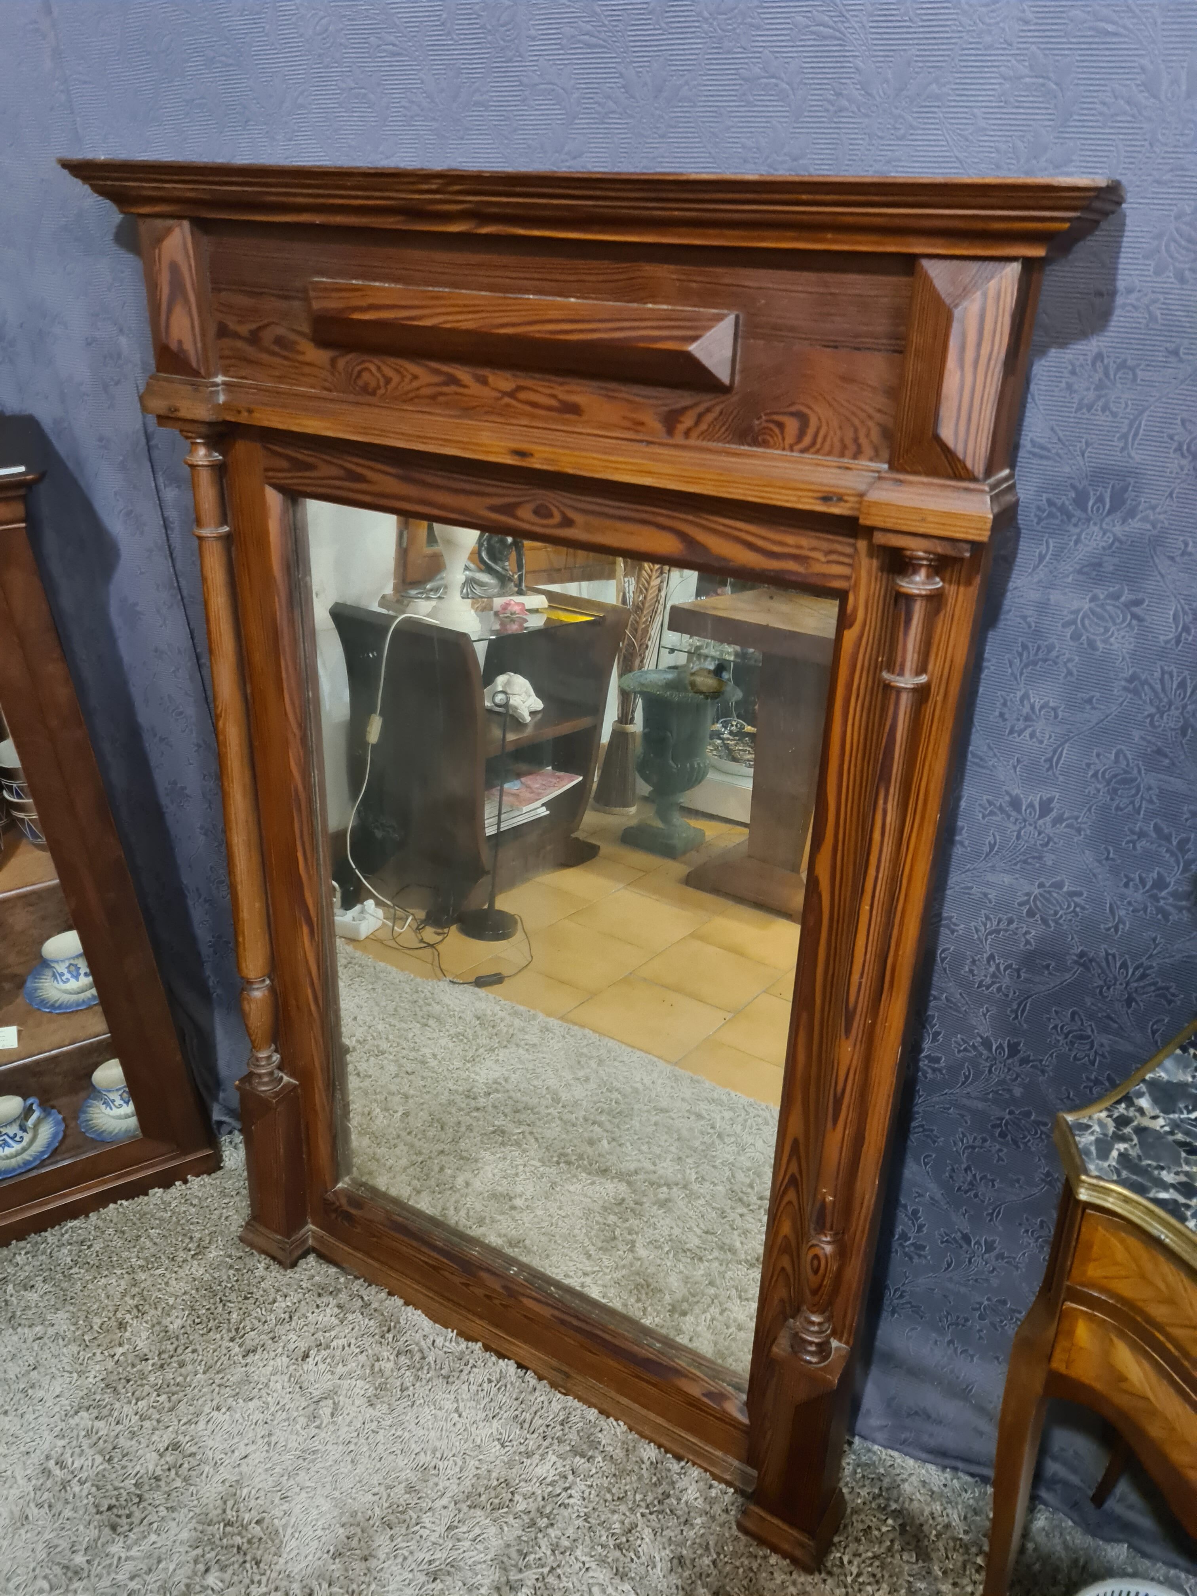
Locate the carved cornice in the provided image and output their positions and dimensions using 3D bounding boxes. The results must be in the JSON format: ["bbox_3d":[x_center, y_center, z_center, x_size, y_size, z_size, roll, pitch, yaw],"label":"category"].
[{"bbox_3d":[-0.091,-0.553,1.112,1.091,0.053,0.126,16,29,27],"label":"carved cornice"}]

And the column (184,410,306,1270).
[{"bbox_3d":[-0.495,0.143,1.720,0.110,1.302,0.096,16,29,27],"label":"column"}]

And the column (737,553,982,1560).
[{"bbox_3d":[0.270,0.364,1.310,0.111,1.311,0.096,16,29,27],"label":"column"}]

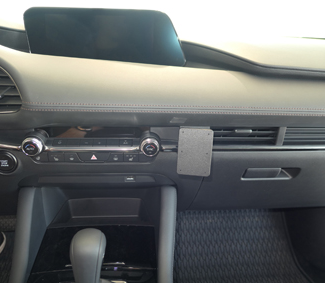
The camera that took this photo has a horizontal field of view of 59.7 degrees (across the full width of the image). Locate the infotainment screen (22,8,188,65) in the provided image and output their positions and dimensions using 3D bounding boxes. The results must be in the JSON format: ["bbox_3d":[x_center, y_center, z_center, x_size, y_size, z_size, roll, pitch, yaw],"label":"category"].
[{"bbox_3d":[-0.107,-0.197,0.541,0.306,0.103,0.025,3,20,5],"label":"infotainment screen"}]

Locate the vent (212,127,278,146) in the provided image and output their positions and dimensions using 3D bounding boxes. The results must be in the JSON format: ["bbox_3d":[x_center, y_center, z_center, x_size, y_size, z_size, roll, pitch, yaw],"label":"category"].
[{"bbox_3d":[0.128,-0.012,0.464,0.116,0.036,0.030,0,28,0],"label":"vent"}]

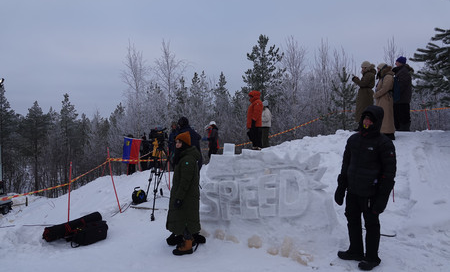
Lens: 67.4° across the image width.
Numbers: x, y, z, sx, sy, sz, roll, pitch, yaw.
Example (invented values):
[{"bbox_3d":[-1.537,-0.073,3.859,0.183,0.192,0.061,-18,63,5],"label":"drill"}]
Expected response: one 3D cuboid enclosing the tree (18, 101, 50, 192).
[{"bbox_3d":[-16.369,0.945,29.000,2.800,8.100,2.800,0,0,0],"label":"tree"}]

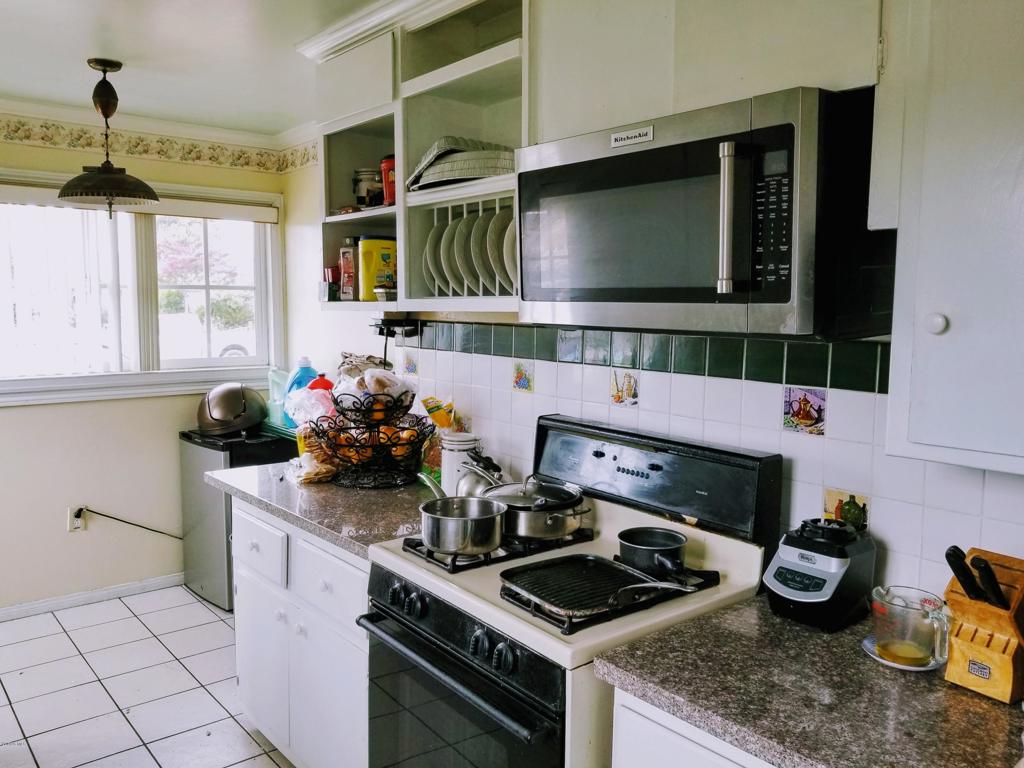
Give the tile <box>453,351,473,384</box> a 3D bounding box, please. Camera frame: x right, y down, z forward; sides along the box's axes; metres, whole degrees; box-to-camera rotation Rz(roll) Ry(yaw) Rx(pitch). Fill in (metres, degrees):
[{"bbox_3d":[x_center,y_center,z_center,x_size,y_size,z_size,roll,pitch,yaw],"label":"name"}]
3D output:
[{"bbox_3d":[-0.171,-0.056,2.756,0.010,0.107,0.107,-3,7,-40],"label":"tile"}]

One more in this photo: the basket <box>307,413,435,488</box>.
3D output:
[{"bbox_3d":[-0.511,0.248,2.837,0.450,0.205,0.450,1,6,0],"label":"basket"}]

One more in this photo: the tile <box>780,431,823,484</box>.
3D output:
[{"bbox_3d":[0.689,0.175,1.820,0.009,0.108,0.108,-5,8,-40],"label":"tile"}]

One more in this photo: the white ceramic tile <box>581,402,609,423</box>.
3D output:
[{"bbox_3d":[0.250,0.111,2.280,0.008,0.108,0.108,-3,7,-40],"label":"white ceramic tile"}]

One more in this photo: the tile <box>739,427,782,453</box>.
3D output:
[{"bbox_3d":[0.617,0.165,1.903,0.009,0.108,0.108,-5,8,-40],"label":"tile"}]

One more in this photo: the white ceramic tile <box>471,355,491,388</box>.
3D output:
[{"bbox_3d":[-0.101,-0.045,2.684,0.010,0.108,0.108,-3,7,-40],"label":"white ceramic tile"}]

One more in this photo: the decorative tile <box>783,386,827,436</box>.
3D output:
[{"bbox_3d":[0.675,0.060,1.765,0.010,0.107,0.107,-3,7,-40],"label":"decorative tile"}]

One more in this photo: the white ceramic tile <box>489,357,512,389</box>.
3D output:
[{"bbox_3d":[-0.030,-0.037,2.591,0.010,0.107,0.107,-3,7,-40],"label":"white ceramic tile"}]

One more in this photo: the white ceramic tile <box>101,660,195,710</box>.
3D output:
[{"bbox_3d":[-1.474,1.226,3.138,0.304,0.010,0.304,-3,7,-41],"label":"white ceramic tile"}]

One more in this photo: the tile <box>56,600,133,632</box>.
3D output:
[{"bbox_3d":[-2.082,1.153,3.835,0.304,0.010,0.304,-5,8,-41],"label":"tile"}]

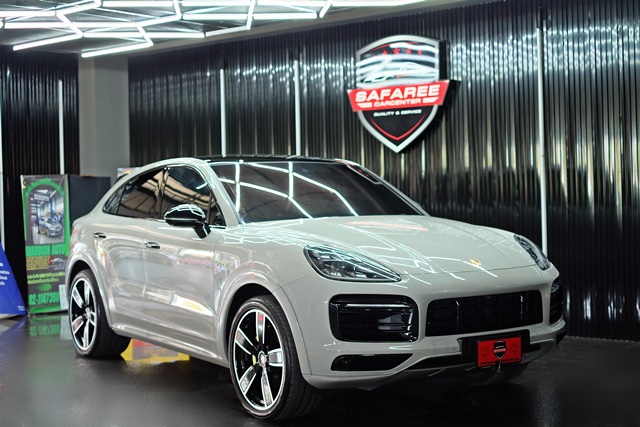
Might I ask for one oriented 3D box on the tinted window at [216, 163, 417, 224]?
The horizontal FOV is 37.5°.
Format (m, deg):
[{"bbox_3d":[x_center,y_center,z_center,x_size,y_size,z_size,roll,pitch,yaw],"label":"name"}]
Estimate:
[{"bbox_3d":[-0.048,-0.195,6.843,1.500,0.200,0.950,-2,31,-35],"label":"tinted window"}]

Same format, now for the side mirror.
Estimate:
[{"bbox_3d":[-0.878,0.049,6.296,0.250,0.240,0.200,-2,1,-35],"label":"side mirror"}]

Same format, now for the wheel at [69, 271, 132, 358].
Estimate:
[{"bbox_3d":[-1.917,0.852,8.130,0.300,0.758,0.758,-2,1,-35],"label":"wheel"}]

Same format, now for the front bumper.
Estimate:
[{"bbox_3d":[0.769,0.650,5.700,1.950,0.640,0.660,-2,1,-35],"label":"front bumper"}]

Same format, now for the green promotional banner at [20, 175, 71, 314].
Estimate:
[{"bbox_3d":[-3.262,0.371,11.285,0.570,1.640,0.100,-2,1,-27],"label":"green promotional banner"}]

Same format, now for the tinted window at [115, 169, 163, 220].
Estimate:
[{"bbox_3d":[-1.330,-0.163,7.258,0.110,0.410,0.820,20,-11,-33],"label":"tinted window"}]

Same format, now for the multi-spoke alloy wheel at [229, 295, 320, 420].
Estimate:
[{"bbox_3d":[-0.277,0.870,5.745,0.285,0.760,0.760,-2,1,-35],"label":"multi-spoke alloy wheel"}]

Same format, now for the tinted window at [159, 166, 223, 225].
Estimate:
[{"bbox_3d":[-0.882,-0.143,6.644,0.110,0.460,1.120,20,-11,-33],"label":"tinted window"}]

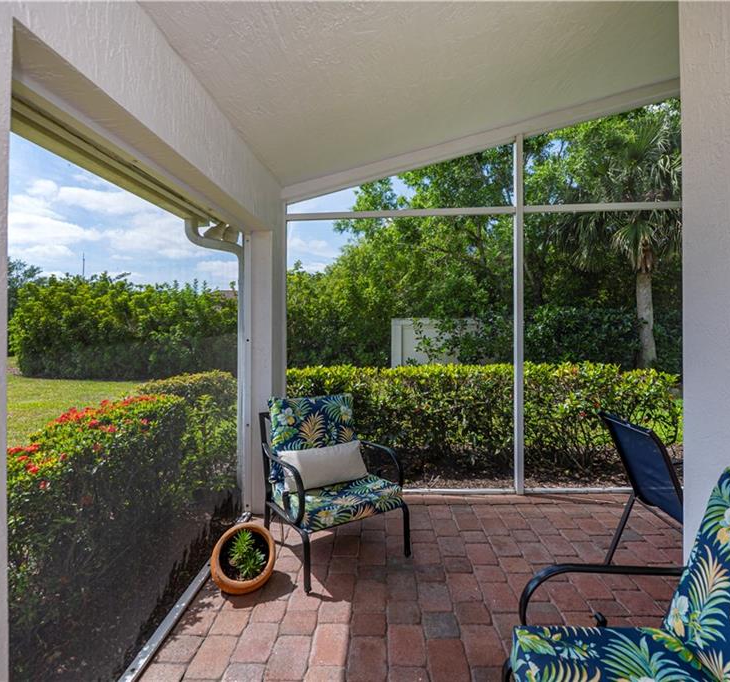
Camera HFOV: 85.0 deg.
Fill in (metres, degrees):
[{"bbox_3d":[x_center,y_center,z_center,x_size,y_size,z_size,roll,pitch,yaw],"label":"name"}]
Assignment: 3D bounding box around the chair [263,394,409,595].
[{"bbox_3d":[-0.205,0.877,2.473,0.655,0.785,0.735,-2,3,-33],"label":"chair"}]

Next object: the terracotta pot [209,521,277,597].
[{"bbox_3d":[-0.635,1.174,2.110,0.320,0.215,0.320,9,37,-7],"label":"terracotta pot"}]

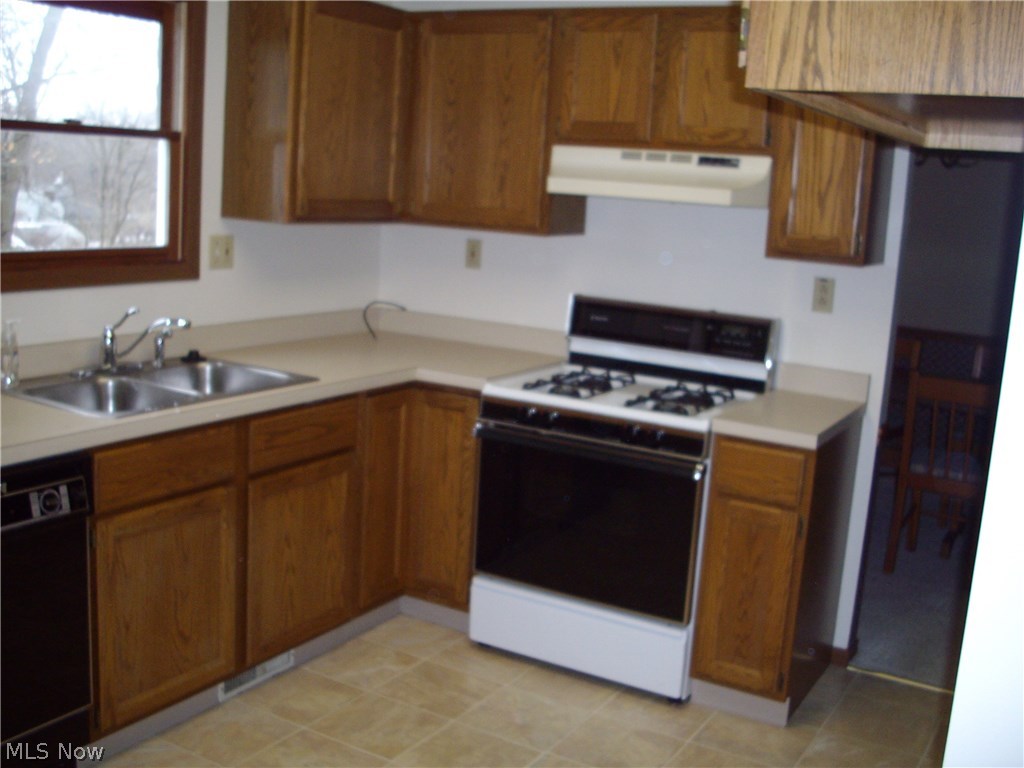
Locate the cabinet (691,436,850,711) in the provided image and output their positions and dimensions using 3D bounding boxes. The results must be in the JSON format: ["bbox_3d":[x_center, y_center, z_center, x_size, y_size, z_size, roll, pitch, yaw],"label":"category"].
[{"bbox_3d":[0.854,0.531,3.479,0.297,0.838,0.611,10,12,29],"label":"cabinet"}]

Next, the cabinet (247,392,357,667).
[{"bbox_3d":[-0.886,0.396,3.502,0.616,0.807,0.567,10,12,29],"label":"cabinet"}]

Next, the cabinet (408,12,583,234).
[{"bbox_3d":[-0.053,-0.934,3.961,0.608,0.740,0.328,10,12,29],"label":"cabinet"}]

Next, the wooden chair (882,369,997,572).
[{"bbox_3d":[1.932,0.378,4.710,0.447,0.895,0.487,10,12,29],"label":"wooden chair"}]

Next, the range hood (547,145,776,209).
[{"bbox_3d":[0.500,-0.683,3.590,0.772,0.158,0.472,10,12,29],"label":"range hood"}]

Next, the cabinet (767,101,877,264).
[{"bbox_3d":[1.009,-0.755,3.368,0.293,0.740,0.328,10,12,29],"label":"cabinet"}]

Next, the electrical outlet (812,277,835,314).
[{"bbox_3d":[1.028,-0.291,3.609,0.071,0.115,0.008,10,12,29],"label":"electrical outlet"}]

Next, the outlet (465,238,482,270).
[{"bbox_3d":[-0.154,-0.506,4.267,0.071,0.115,0.008,10,12,29],"label":"outlet"}]

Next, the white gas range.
[{"bbox_3d":[0.373,0.332,3.663,0.761,1.159,0.686,10,12,29],"label":"white gas range"}]

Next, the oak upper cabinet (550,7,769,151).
[{"bbox_3d":[0.556,-0.983,3.599,0.778,0.434,0.328,10,12,29],"label":"oak upper cabinet"}]

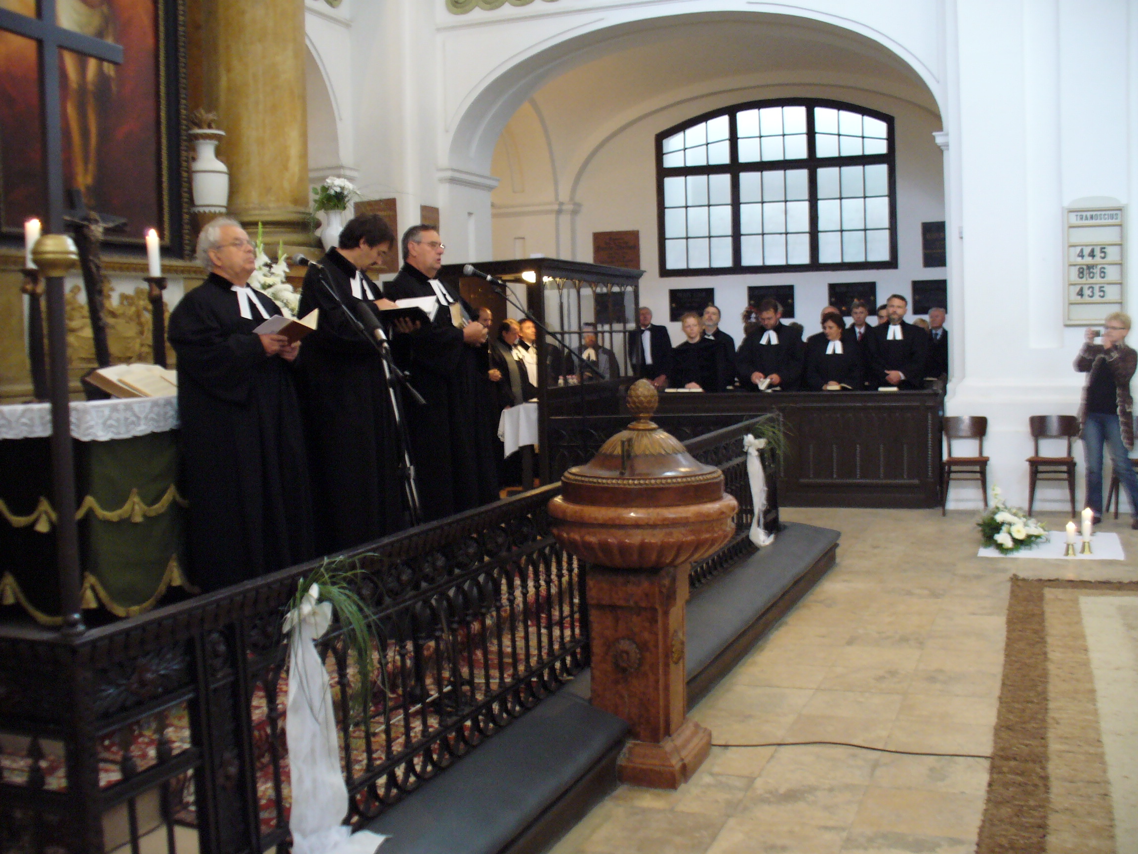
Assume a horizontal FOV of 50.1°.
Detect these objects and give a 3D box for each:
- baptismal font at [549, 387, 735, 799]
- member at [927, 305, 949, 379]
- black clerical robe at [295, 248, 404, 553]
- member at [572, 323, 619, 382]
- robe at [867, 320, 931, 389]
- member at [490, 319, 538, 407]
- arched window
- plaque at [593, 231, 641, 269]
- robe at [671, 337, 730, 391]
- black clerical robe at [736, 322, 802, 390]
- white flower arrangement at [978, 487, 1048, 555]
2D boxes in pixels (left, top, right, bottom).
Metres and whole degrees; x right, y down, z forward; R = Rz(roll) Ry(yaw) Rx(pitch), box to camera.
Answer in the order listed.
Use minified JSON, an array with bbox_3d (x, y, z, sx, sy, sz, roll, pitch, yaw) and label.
[{"bbox_3d":[0.272,0.538,4.413,0.676,1.412,0.676,0,4,21],"label":"baptismal font"},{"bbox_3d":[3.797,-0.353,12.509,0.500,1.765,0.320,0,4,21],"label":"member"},{"bbox_3d":[-0.894,0.067,5.126,0.480,1.580,0.570,0,5,27],"label":"black clerical robe"},{"bbox_3d":[0.283,-0.323,12.549,0.520,1.500,0.420,-1,4,14],"label":"member"},{"bbox_3d":[3.024,-0.220,11.136,0.610,1.501,0.360,0,4,21],"label":"robe"},{"bbox_3d":[-0.494,-0.186,11.412,0.420,1.649,0.520,1,5,30],"label":"member"},{"bbox_3d":[2.485,-2.936,14.910,2.960,2.100,0.160,0,5,22],"label":"arched window"},{"bbox_3d":[0.609,-2.279,15.695,0.620,0.500,0.040,0,5,22],"label":"plaque"},{"bbox_3d":[1.273,-0.165,11.817,0.540,1.402,0.360,0,4,21],"label":"robe"},{"bbox_3d":[1.901,-0.283,11.491,0.640,1.420,0.450,0,3,18],"label":"black clerical robe"},{"bbox_3d":[3.143,0.649,8.611,0.520,0.422,0.460,0,4,21],"label":"white flower arrangement"}]

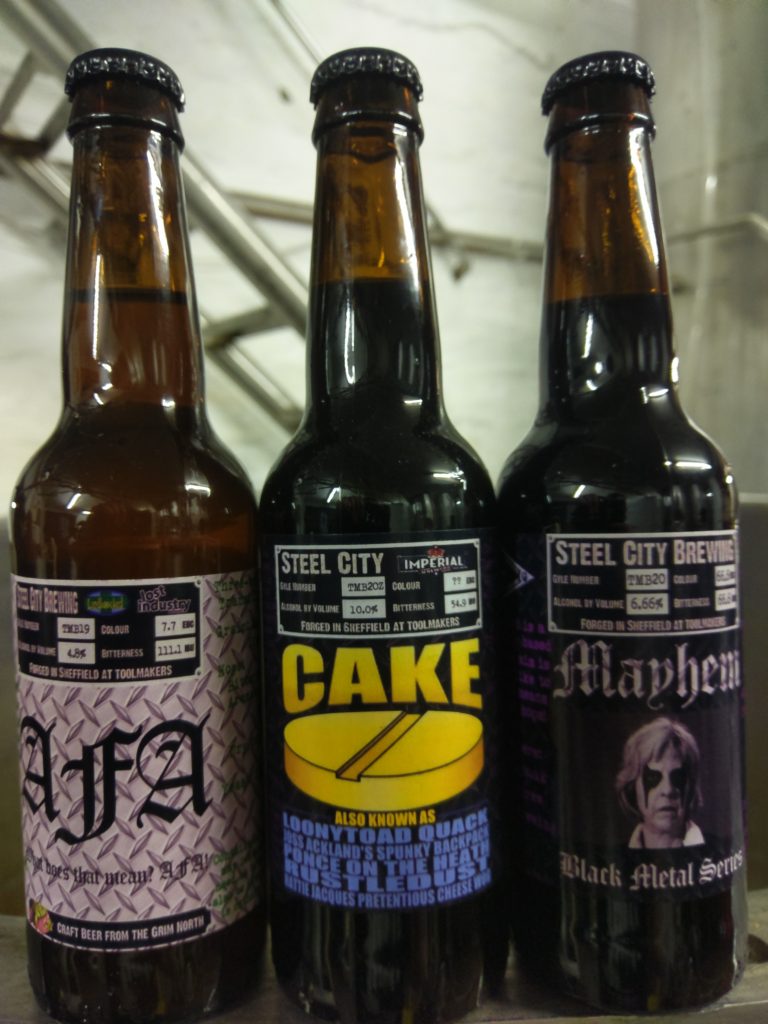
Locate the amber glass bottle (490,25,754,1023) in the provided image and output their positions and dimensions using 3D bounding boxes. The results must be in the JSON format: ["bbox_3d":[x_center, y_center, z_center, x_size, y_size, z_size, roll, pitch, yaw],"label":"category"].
[{"bbox_3d":[0.059,0.005,0.202,0.061,0.230,0.061,-2,3,-2],"label":"amber glass bottle"}]

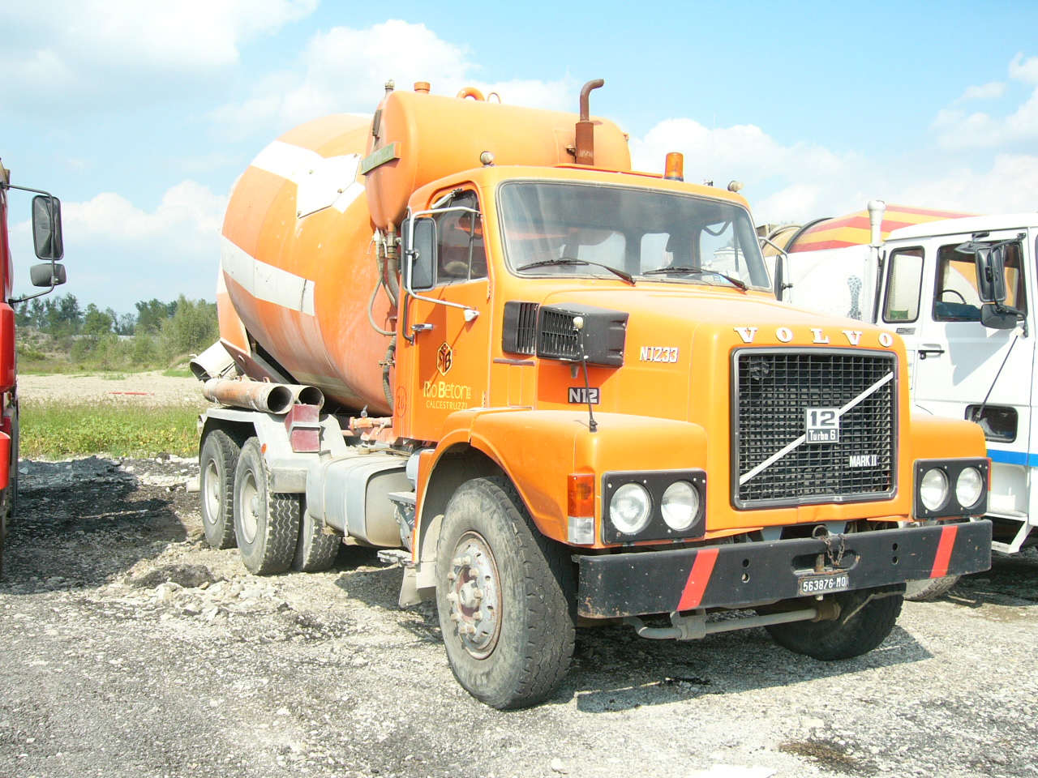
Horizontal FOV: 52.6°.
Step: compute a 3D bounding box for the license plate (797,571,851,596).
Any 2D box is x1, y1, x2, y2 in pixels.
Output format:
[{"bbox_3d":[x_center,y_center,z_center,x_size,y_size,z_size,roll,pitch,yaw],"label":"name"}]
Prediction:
[{"bbox_3d":[1.334,0.849,4.567,0.280,0.068,0.015,0,0,-29],"label":"license plate"}]

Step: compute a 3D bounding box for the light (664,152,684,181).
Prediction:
[{"bbox_3d":[0.895,-1.278,6.050,0.108,0.172,0.108,0,0,0],"label":"light"}]

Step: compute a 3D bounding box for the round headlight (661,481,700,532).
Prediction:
[{"bbox_3d":[0.626,0.462,4.157,0.195,0.195,0.090,0,0,-28],"label":"round headlight"}]

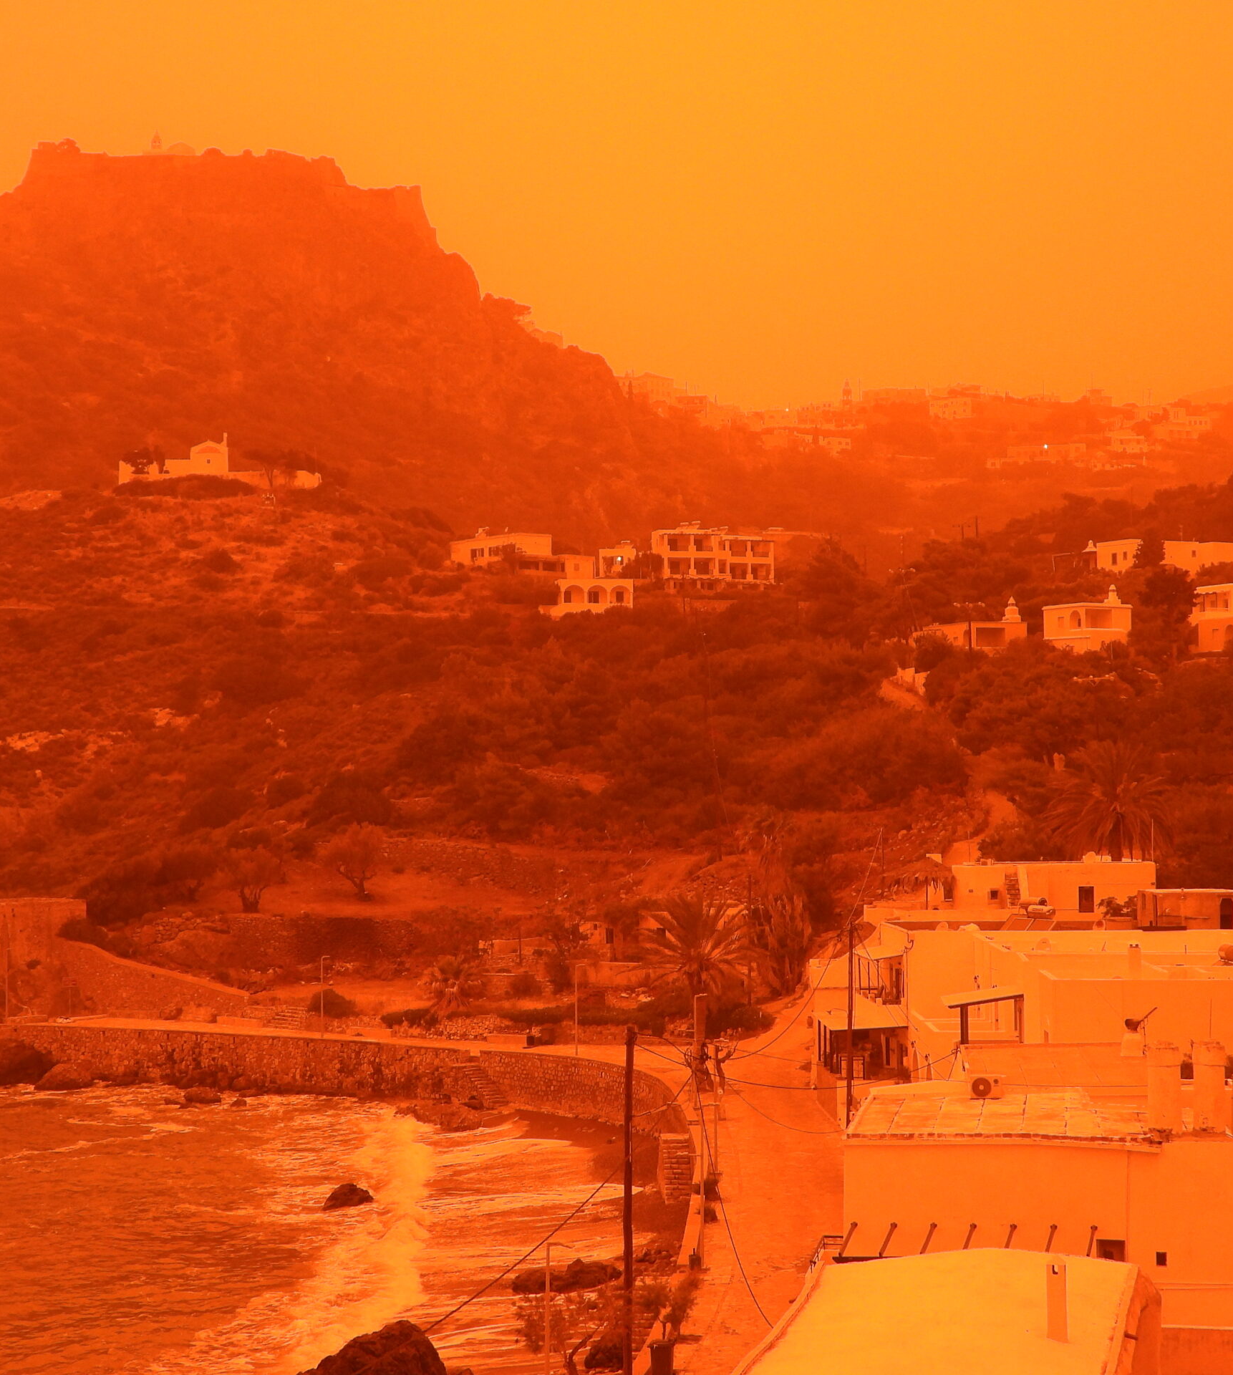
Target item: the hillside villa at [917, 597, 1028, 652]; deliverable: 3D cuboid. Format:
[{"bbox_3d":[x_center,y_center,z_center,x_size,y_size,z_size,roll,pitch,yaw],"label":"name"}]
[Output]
[{"bbox_3d":[32.600,-5.500,243.000,6.600,5.000,8.600,0,-1,-20],"label":"hillside villa"}]

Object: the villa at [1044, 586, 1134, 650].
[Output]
[{"bbox_3d":[43.200,-6.100,243.000,5.800,6.000,6.000,0,-1,-28],"label":"villa"}]

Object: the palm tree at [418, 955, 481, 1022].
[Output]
[{"bbox_3d":[-9.580,17.310,152.000,3.500,3.900,3.500,0,-1,0],"label":"palm tree"}]

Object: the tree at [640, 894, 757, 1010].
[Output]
[{"bbox_3d":[4.540,14.610,146.000,6.200,6.900,6.200,0,-1,0],"label":"tree"}]

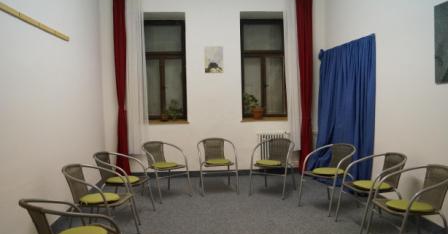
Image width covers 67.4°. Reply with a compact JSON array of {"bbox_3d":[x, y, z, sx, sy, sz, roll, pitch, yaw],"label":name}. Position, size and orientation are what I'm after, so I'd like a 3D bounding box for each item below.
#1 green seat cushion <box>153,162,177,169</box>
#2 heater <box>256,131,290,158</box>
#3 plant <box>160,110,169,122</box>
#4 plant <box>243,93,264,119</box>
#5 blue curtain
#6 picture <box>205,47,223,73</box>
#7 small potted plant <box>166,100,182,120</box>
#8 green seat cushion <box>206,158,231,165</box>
[{"bbox_3d":[-0.831,0.680,4.706,0.360,0.045,0.375,-1,4,0],"label":"green seat cushion"},{"bbox_3d":[0.868,0.566,5.850,0.577,0.610,0.140,-2,4,-5],"label":"heater"},{"bbox_3d":[-1.058,-0.013,6.001,0.144,0.204,0.144,-2,4,-5],"label":"plant"},{"bbox_3d":[0.539,-0.205,6.140,0.388,0.479,0.360,-2,4,-5],"label":"plant"},{"bbox_3d":[1.760,-0.054,5.088,0.197,2.108,1.542,-2,4,-10],"label":"blue curtain"},{"bbox_3d":[-0.164,-0.971,5.741,0.322,0.455,0.025,-2,4,-5],"label":"picture"},{"bbox_3d":[-0.897,-0.122,6.123,0.303,0.368,0.270,-2,4,-5],"label":"small potted plant"},{"bbox_3d":[-0.071,0.652,4.878,0.360,0.045,0.375,-1,4,-2],"label":"green seat cushion"}]

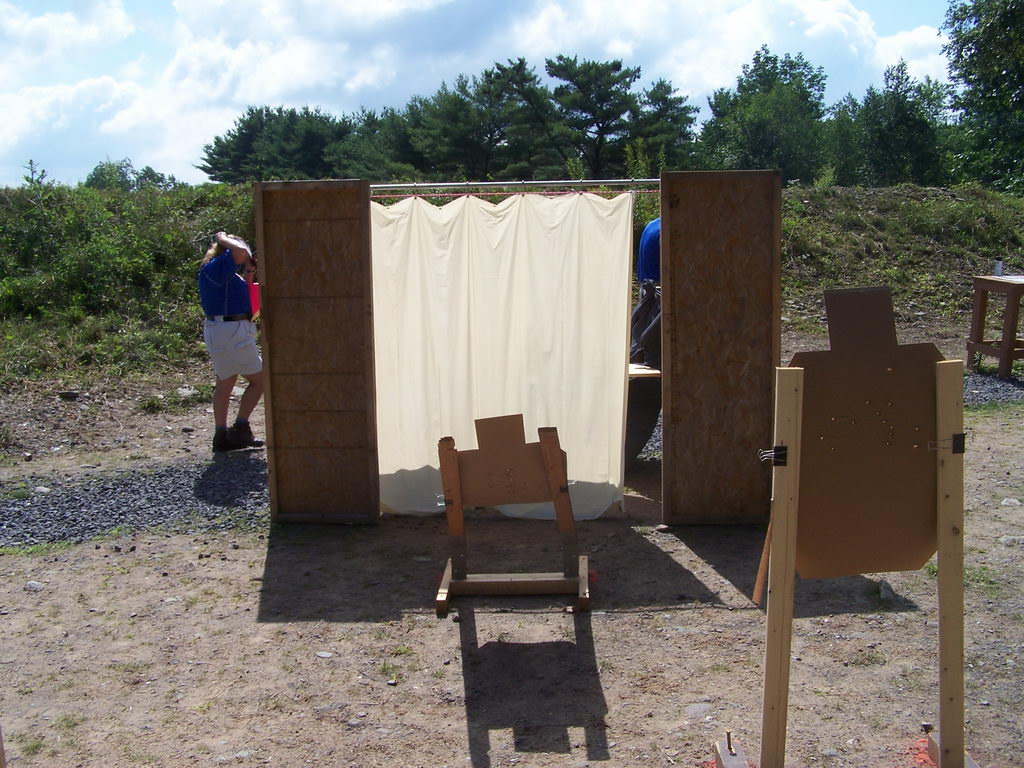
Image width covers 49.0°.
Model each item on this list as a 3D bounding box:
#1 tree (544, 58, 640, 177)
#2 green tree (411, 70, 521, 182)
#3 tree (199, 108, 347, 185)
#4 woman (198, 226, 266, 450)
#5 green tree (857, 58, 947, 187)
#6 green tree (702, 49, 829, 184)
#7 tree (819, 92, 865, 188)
[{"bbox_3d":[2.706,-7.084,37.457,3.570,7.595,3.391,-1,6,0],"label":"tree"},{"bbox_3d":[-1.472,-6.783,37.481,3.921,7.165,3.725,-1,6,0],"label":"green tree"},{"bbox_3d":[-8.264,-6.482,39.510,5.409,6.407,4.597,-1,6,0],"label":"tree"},{"bbox_3d":[-2.143,-0.317,8.612,0.520,1.640,0.500,-2,6,-12],"label":"woman"},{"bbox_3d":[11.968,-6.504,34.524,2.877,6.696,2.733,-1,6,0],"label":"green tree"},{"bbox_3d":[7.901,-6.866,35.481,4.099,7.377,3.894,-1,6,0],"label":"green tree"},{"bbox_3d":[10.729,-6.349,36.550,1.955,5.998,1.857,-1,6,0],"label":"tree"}]

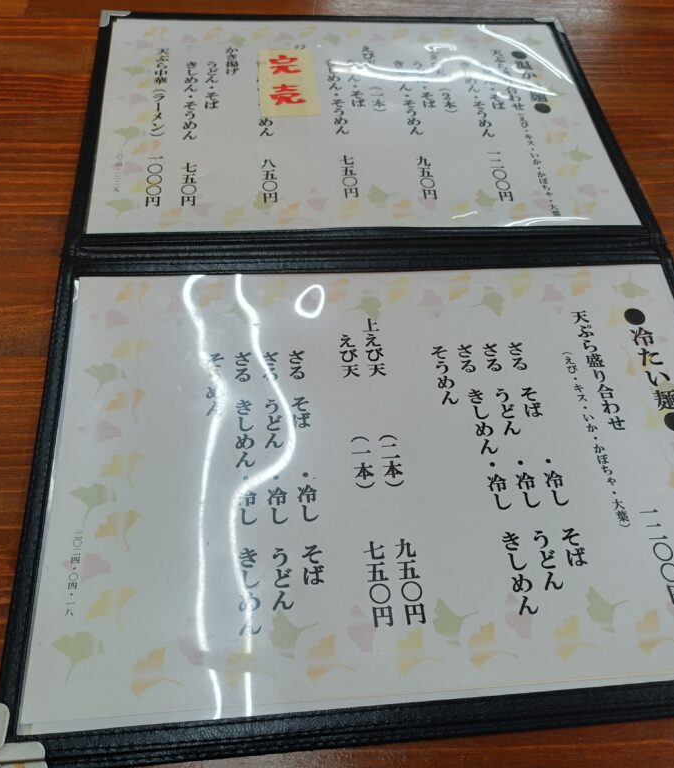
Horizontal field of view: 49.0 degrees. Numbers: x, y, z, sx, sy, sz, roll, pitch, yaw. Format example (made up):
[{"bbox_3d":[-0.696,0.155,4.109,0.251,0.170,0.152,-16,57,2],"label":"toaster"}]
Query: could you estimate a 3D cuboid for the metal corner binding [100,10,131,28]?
[{"bbox_3d":[-0.145,-0.239,0.487,0.019,0.004,0.020,-2,56,-6],"label":"metal corner binding"}]

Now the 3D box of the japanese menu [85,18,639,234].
[{"bbox_3d":[0.010,-0.163,0.447,0.298,0.003,0.207,-2,56,-6],"label":"japanese menu"}]

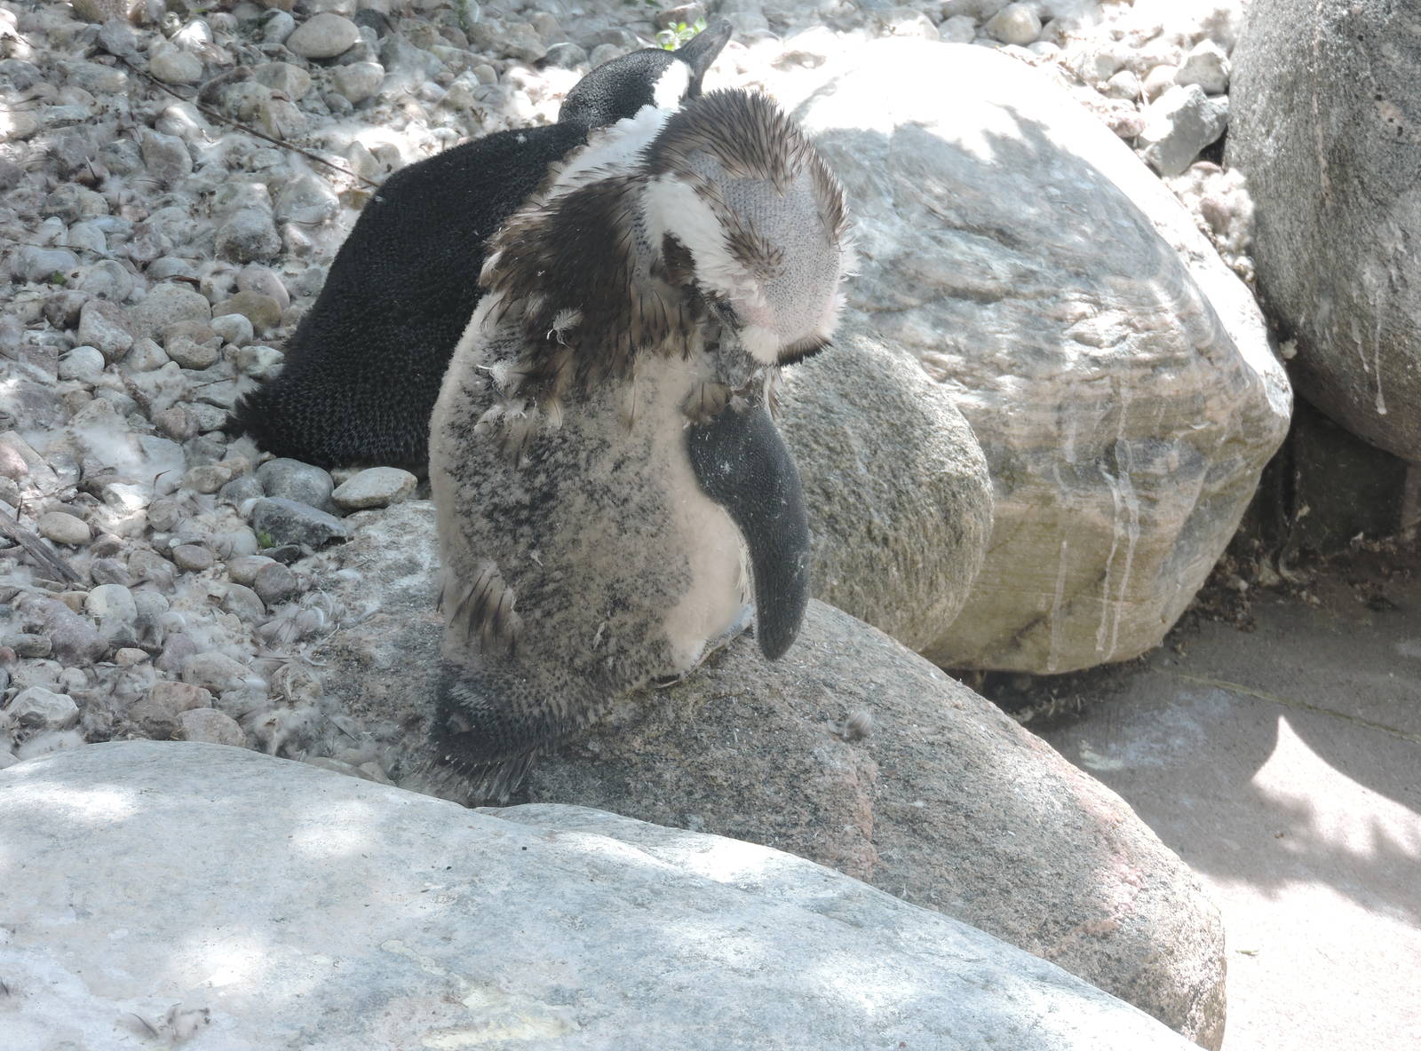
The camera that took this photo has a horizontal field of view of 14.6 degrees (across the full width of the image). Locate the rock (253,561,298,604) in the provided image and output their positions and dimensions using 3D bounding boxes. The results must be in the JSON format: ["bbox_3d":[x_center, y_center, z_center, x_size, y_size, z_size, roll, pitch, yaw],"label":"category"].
[{"bbox_3d":[-0.298,0.040,3.799,0.030,0.029,0.030,0,29,0],"label":"rock"}]

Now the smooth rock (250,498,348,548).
[{"bbox_3d":[-0.299,-0.002,4.029,0.071,0.034,0.043,0,28,0],"label":"smooth rock"}]

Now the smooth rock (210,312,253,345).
[{"bbox_3d":[-0.373,-0.153,4.313,0.035,0.024,0.029,0,28,0],"label":"smooth rock"}]

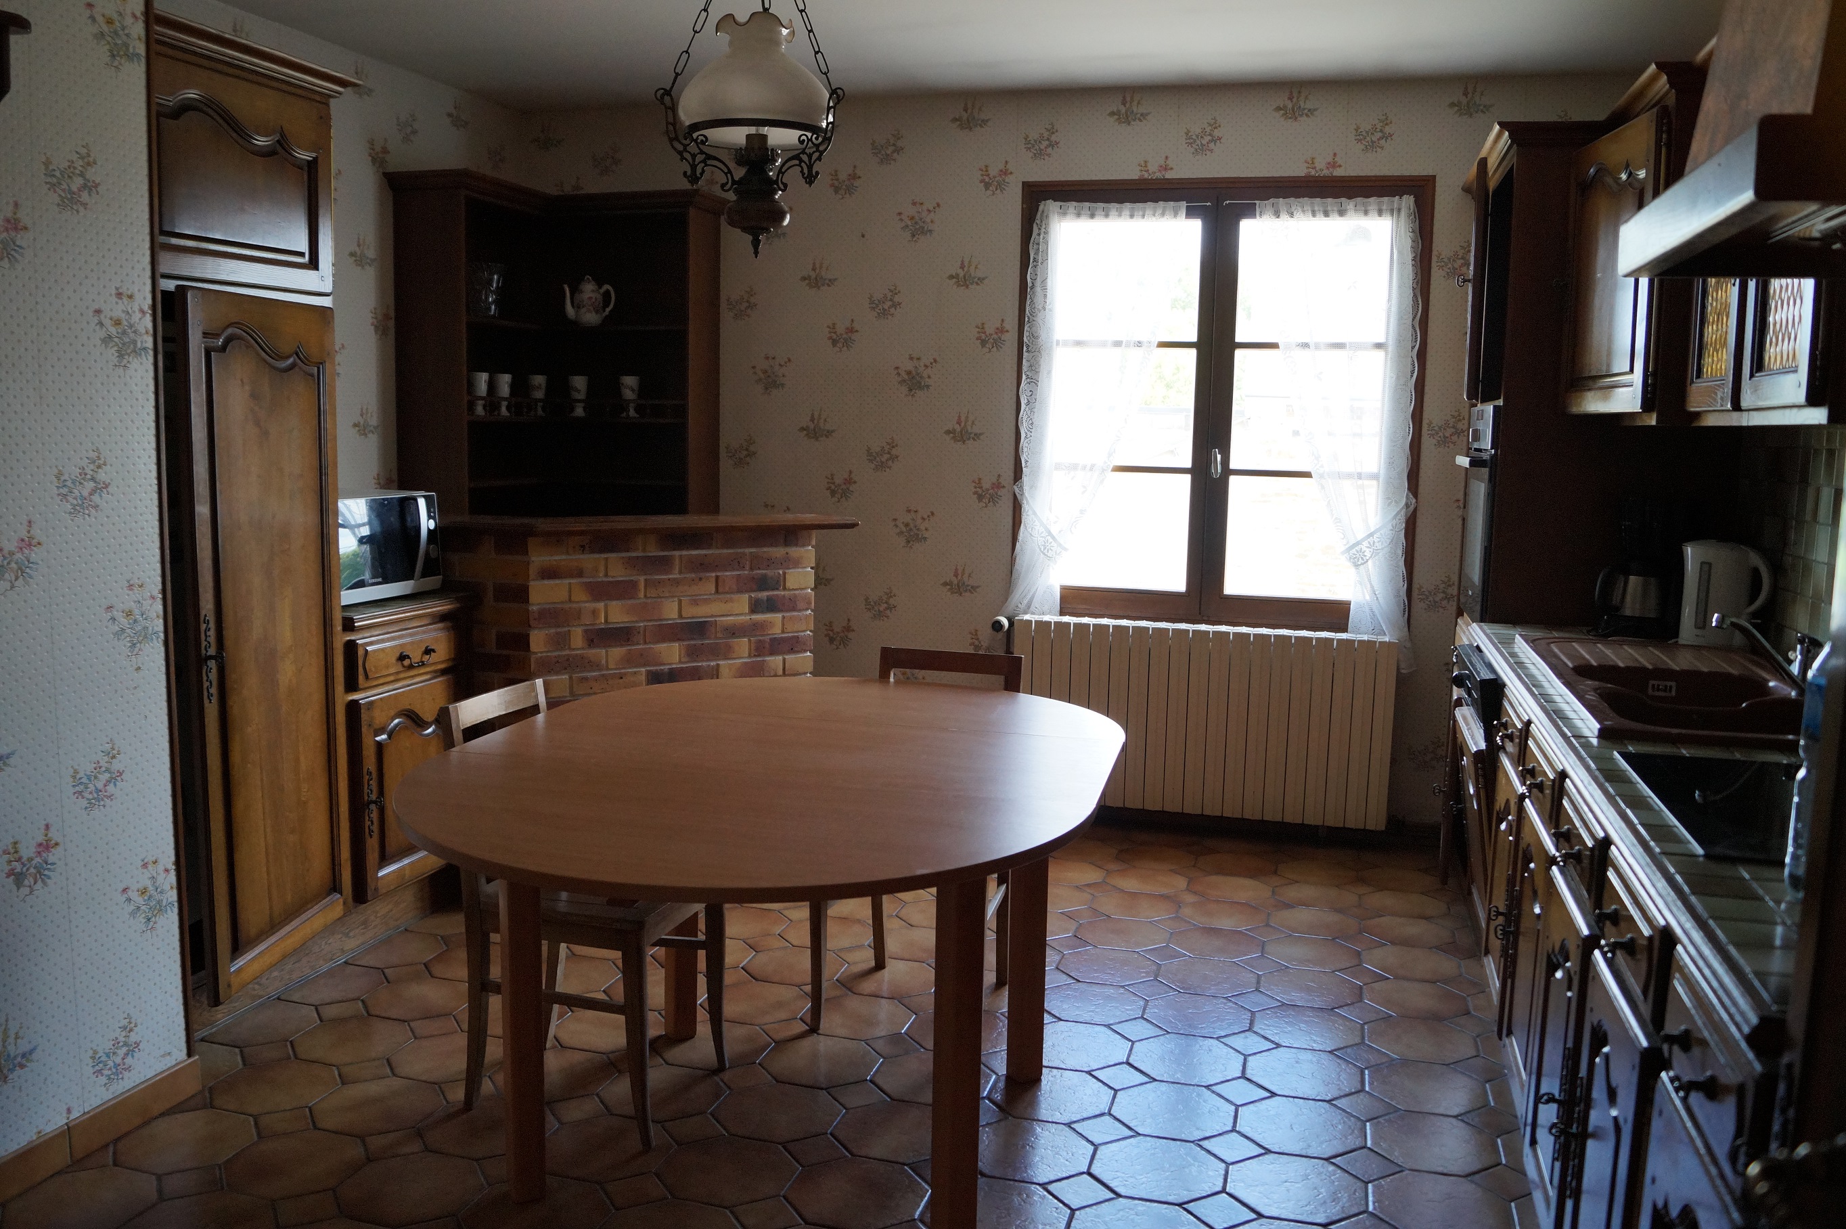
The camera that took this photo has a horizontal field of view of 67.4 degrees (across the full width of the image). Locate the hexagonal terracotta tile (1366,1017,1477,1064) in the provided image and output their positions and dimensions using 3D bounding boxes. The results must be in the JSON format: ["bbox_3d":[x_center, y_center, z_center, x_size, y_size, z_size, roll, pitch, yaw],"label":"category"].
[{"bbox_3d":[1.142,0.983,3.181,0.238,0.012,0.238,3,8,14],"label":"hexagonal terracotta tile"}]

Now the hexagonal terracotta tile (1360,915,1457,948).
[{"bbox_3d":[1.332,0.875,3.805,0.243,0.012,0.241,3,7,16],"label":"hexagonal terracotta tile"}]

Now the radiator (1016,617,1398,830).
[{"bbox_3d":[0.915,0.343,4.614,1.230,0.615,0.110,4,8,16],"label":"radiator"}]

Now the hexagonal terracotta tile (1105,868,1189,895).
[{"bbox_3d":[0.684,0.820,4.228,0.243,0.012,0.241,3,7,16],"label":"hexagonal terracotta tile"}]

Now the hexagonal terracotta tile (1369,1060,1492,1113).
[{"bbox_3d":[1.076,1.012,2.956,0.238,0.012,0.238,3,8,14],"label":"hexagonal terracotta tile"}]

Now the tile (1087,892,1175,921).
[{"bbox_3d":[0.601,0.845,3.989,0.242,0.010,0.242,3,7,16],"label":"tile"}]

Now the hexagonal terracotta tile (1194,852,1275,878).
[{"bbox_3d":[0.995,0.803,4.419,0.242,0.010,0.242,3,7,16],"label":"hexagonal terracotta tile"}]

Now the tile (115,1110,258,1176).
[{"bbox_3d":[-1.340,0.958,2.511,0.242,0.010,0.242,3,7,16],"label":"tile"}]

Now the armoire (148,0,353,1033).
[{"bbox_3d":[-1.739,-0.175,3.100,0.640,2.120,0.640,4,8,16],"label":"armoire"}]

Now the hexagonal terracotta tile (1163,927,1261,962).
[{"bbox_3d":[0.773,0.884,3.700,0.243,0.012,0.241,3,7,16],"label":"hexagonal terracotta tile"}]

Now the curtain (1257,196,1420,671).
[{"bbox_3d":[1.335,-0.578,4.457,0.485,1.541,0.090,3,7,16],"label":"curtain"}]

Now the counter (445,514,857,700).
[{"bbox_3d":[-0.856,0.240,4.269,1.376,1.084,0.409,-3,7,-32],"label":"counter"}]

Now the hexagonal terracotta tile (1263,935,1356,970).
[{"bbox_3d":[1.036,0.909,3.701,0.238,0.012,0.238,3,8,14],"label":"hexagonal terracotta tile"}]

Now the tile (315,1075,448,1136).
[{"bbox_3d":[-1.067,0.968,2.713,0.243,0.012,0.241,3,7,16],"label":"tile"}]

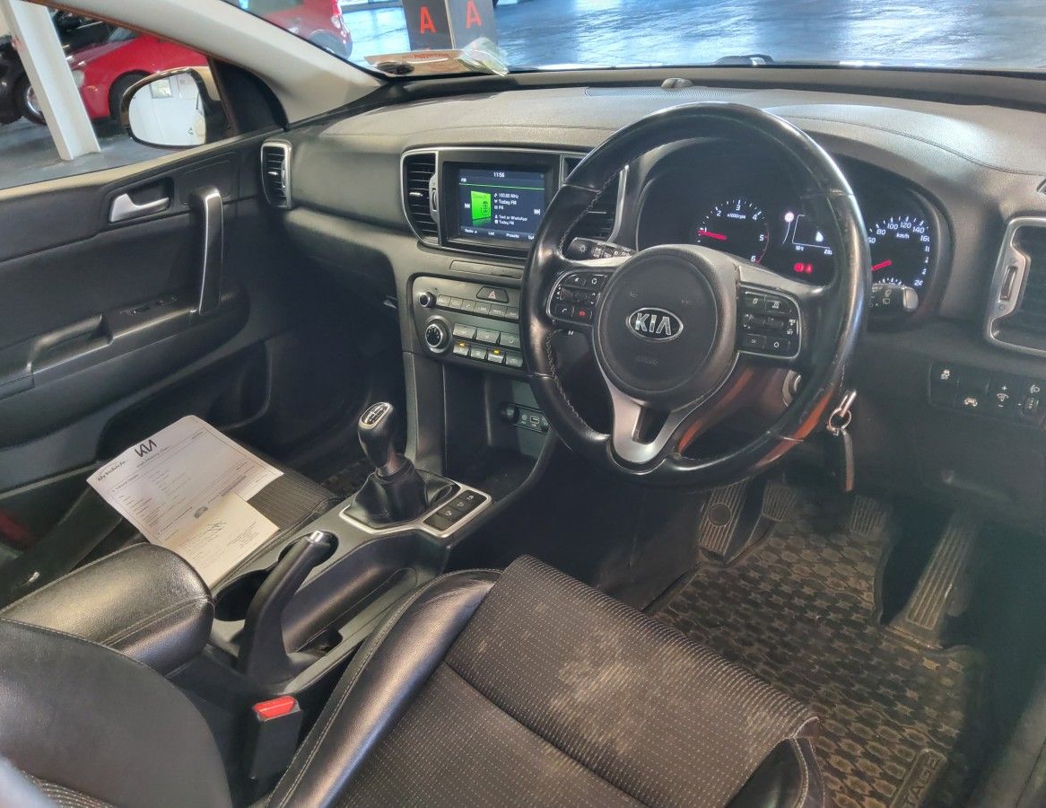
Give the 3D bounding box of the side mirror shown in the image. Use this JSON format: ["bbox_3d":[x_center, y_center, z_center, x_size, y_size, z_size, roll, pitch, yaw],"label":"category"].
[{"bbox_3d":[-0.723,-0.604,1.673,0.215,0.168,0.140,5,30,25],"label":"side mirror"}]

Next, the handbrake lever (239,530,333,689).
[{"bbox_3d":[-0.262,0.228,0.910,0.045,0.130,0.160,15,35,37],"label":"handbrake lever"}]

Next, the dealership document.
[{"bbox_3d":[-0.524,0.140,1.292,0.400,0.015,0.222,24,50,38],"label":"dealership document"}]

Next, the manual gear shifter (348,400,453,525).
[{"bbox_3d":[-0.183,0.068,1.073,0.108,0.148,0.128,15,35,37],"label":"manual gear shifter"}]

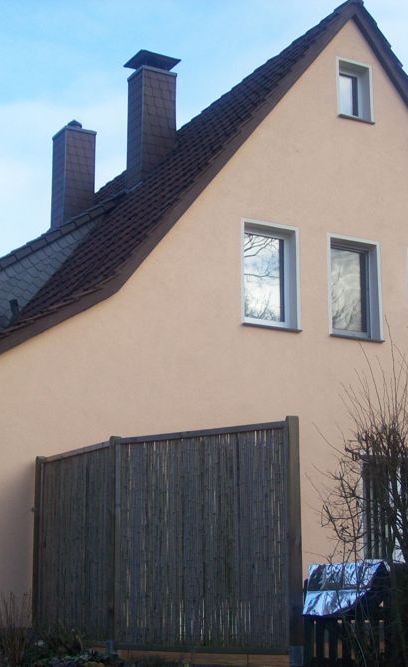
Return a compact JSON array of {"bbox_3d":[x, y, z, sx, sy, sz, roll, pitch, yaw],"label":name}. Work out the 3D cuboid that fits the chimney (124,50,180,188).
[{"bbox_3d":[-0.847,-3.383,18.942,0.690,2.240,0.690,6,-15,-27],"label":"chimney"}]

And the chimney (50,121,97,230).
[{"bbox_3d":[-2.374,-2.854,21.117,0.600,2.104,0.680,6,-15,-27],"label":"chimney"}]

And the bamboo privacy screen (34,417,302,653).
[{"bbox_3d":[-0.598,1.866,10.537,0.468,1.886,3.583,12,-18,-43],"label":"bamboo privacy screen"}]

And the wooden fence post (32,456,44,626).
[{"bbox_3d":[-1.678,2.162,11.854,0.090,1.800,0.090,6,-15,-27],"label":"wooden fence post"}]

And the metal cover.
[{"bbox_3d":[1.165,2.130,9.660,0.680,0.470,0.400,-2,-13,7],"label":"metal cover"}]

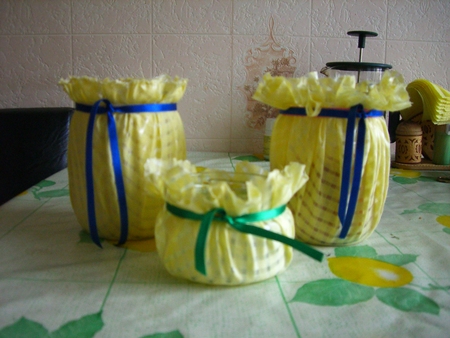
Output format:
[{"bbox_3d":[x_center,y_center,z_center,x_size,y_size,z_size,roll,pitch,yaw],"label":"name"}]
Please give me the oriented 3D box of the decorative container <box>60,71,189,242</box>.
[{"bbox_3d":[-0.092,-0.015,0.464,0.118,0.143,0.118,1,10,0],"label":"decorative container"}]

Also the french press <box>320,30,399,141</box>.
[{"bbox_3d":[0.225,-0.118,0.844,0.138,0.221,0.112,1,10,0],"label":"french press"}]

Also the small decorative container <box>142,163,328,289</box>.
[{"bbox_3d":[0.003,0.033,0.376,0.126,0.083,0.120,1,10,0],"label":"small decorative container"}]

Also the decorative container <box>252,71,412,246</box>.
[{"bbox_3d":[0.097,-0.014,0.459,0.143,0.150,0.135,0,10,-6],"label":"decorative container"}]

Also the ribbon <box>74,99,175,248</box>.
[{"bbox_3d":[-0.088,-0.004,0.459,0.100,0.124,0.108,1,10,3],"label":"ribbon"}]

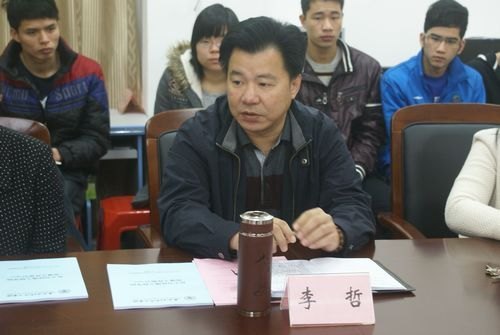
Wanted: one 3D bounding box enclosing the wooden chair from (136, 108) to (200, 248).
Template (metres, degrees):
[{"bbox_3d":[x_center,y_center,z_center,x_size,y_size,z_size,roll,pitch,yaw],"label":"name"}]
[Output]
[{"bbox_3d":[-0.011,0.392,2.585,0.576,1.022,0.595,-1,12,-14],"label":"wooden chair"}]

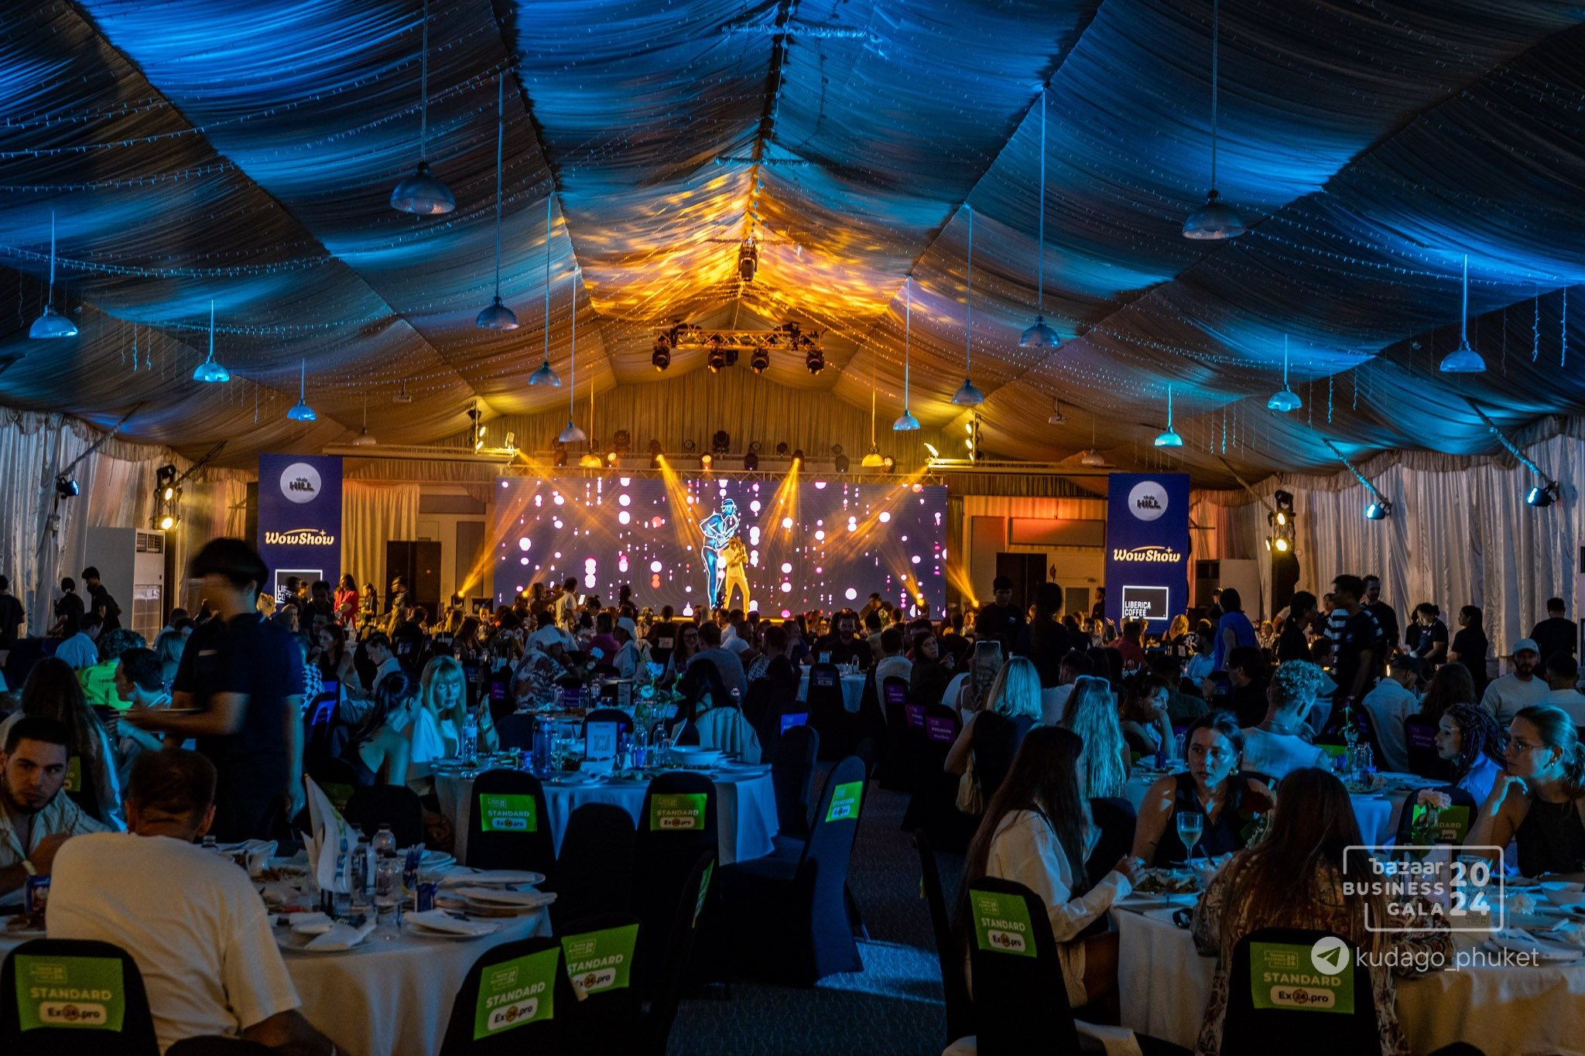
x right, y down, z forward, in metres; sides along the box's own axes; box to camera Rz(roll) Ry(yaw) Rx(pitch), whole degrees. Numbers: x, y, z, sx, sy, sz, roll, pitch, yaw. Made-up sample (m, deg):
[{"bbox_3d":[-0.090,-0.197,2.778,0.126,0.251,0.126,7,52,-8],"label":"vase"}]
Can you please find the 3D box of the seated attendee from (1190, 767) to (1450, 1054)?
[{"bbox_3d":[1.210,1.151,3.870,0.580,1.250,0.750,1,-2,12],"label":"seated attendee"}]

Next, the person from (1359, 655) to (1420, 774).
[{"bbox_3d":[3.392,1.355,9.371,0.500,1.260,0.660,-1,-2,45],"label":"person"}]

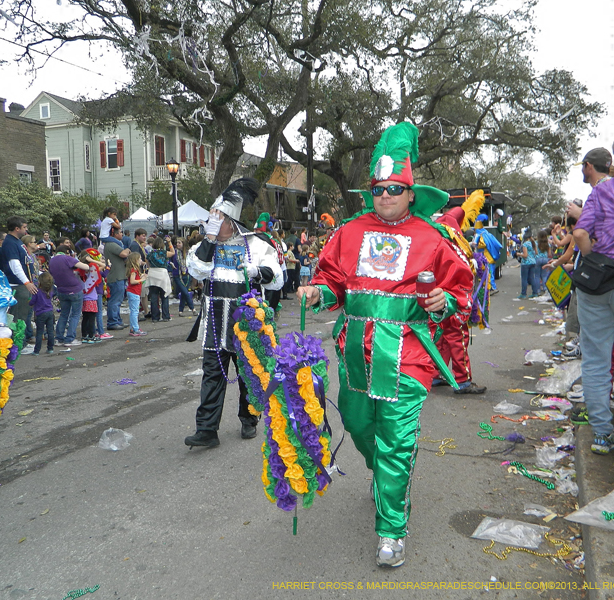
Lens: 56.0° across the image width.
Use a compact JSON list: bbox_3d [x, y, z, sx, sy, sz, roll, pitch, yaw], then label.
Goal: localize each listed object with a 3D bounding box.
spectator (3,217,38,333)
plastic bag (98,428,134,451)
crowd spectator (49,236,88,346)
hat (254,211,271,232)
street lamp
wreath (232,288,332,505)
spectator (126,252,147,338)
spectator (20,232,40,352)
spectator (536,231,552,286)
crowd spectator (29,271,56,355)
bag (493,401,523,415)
[{"bbox_3d":[-3.921,-0.211,7.864,0.360,1.820,0.520,-2,6,-17],"label":"spectator"},{"bbox_3d":[-1.377,1.003,4.148,0.240,0.085,0.200,-1,6,0],"label":"plastic bag"},{"bbox_3d":[-3.480,-0.113,8.382,0.420,1.520,0.550,-6,8,-45],"label":"crowd spectator"},{"bbox_3d":[-0.727,-1.275,9.383,0.280,0.340,0.240,-4,6,-24],"label":"hat"},{"bbox_3d":[-3.712,-2.157,16.191,0.350,3.543,0.350,2,7,24],"label":"street lamp"},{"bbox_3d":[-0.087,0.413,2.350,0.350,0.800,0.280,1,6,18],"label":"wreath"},{"bbox_3d":[-2.659,-0.095,9.007,0.330,1.280,0.360,-2,6,-8],"label":"spectator"},{"bbox_3d":[-4.006,-0.143,8.315,0.320,1.600,0.430,-2,6,-17],"label":"spectator"},{"bbox_3d":[6.209,-0.995,15.095,0.440,1.631,0.300,-2,6,-14],"label":"spectator"},{"bbox_3d":[-3.605,0.173,7.897,0.360,1.121,0.250,-2,7,-18],"label":"crowd spectator"},{"bbox_3d":[1.688,0.883,4.838,0.200,0.060,0.250,-1,6,0],"label":"bag"}]

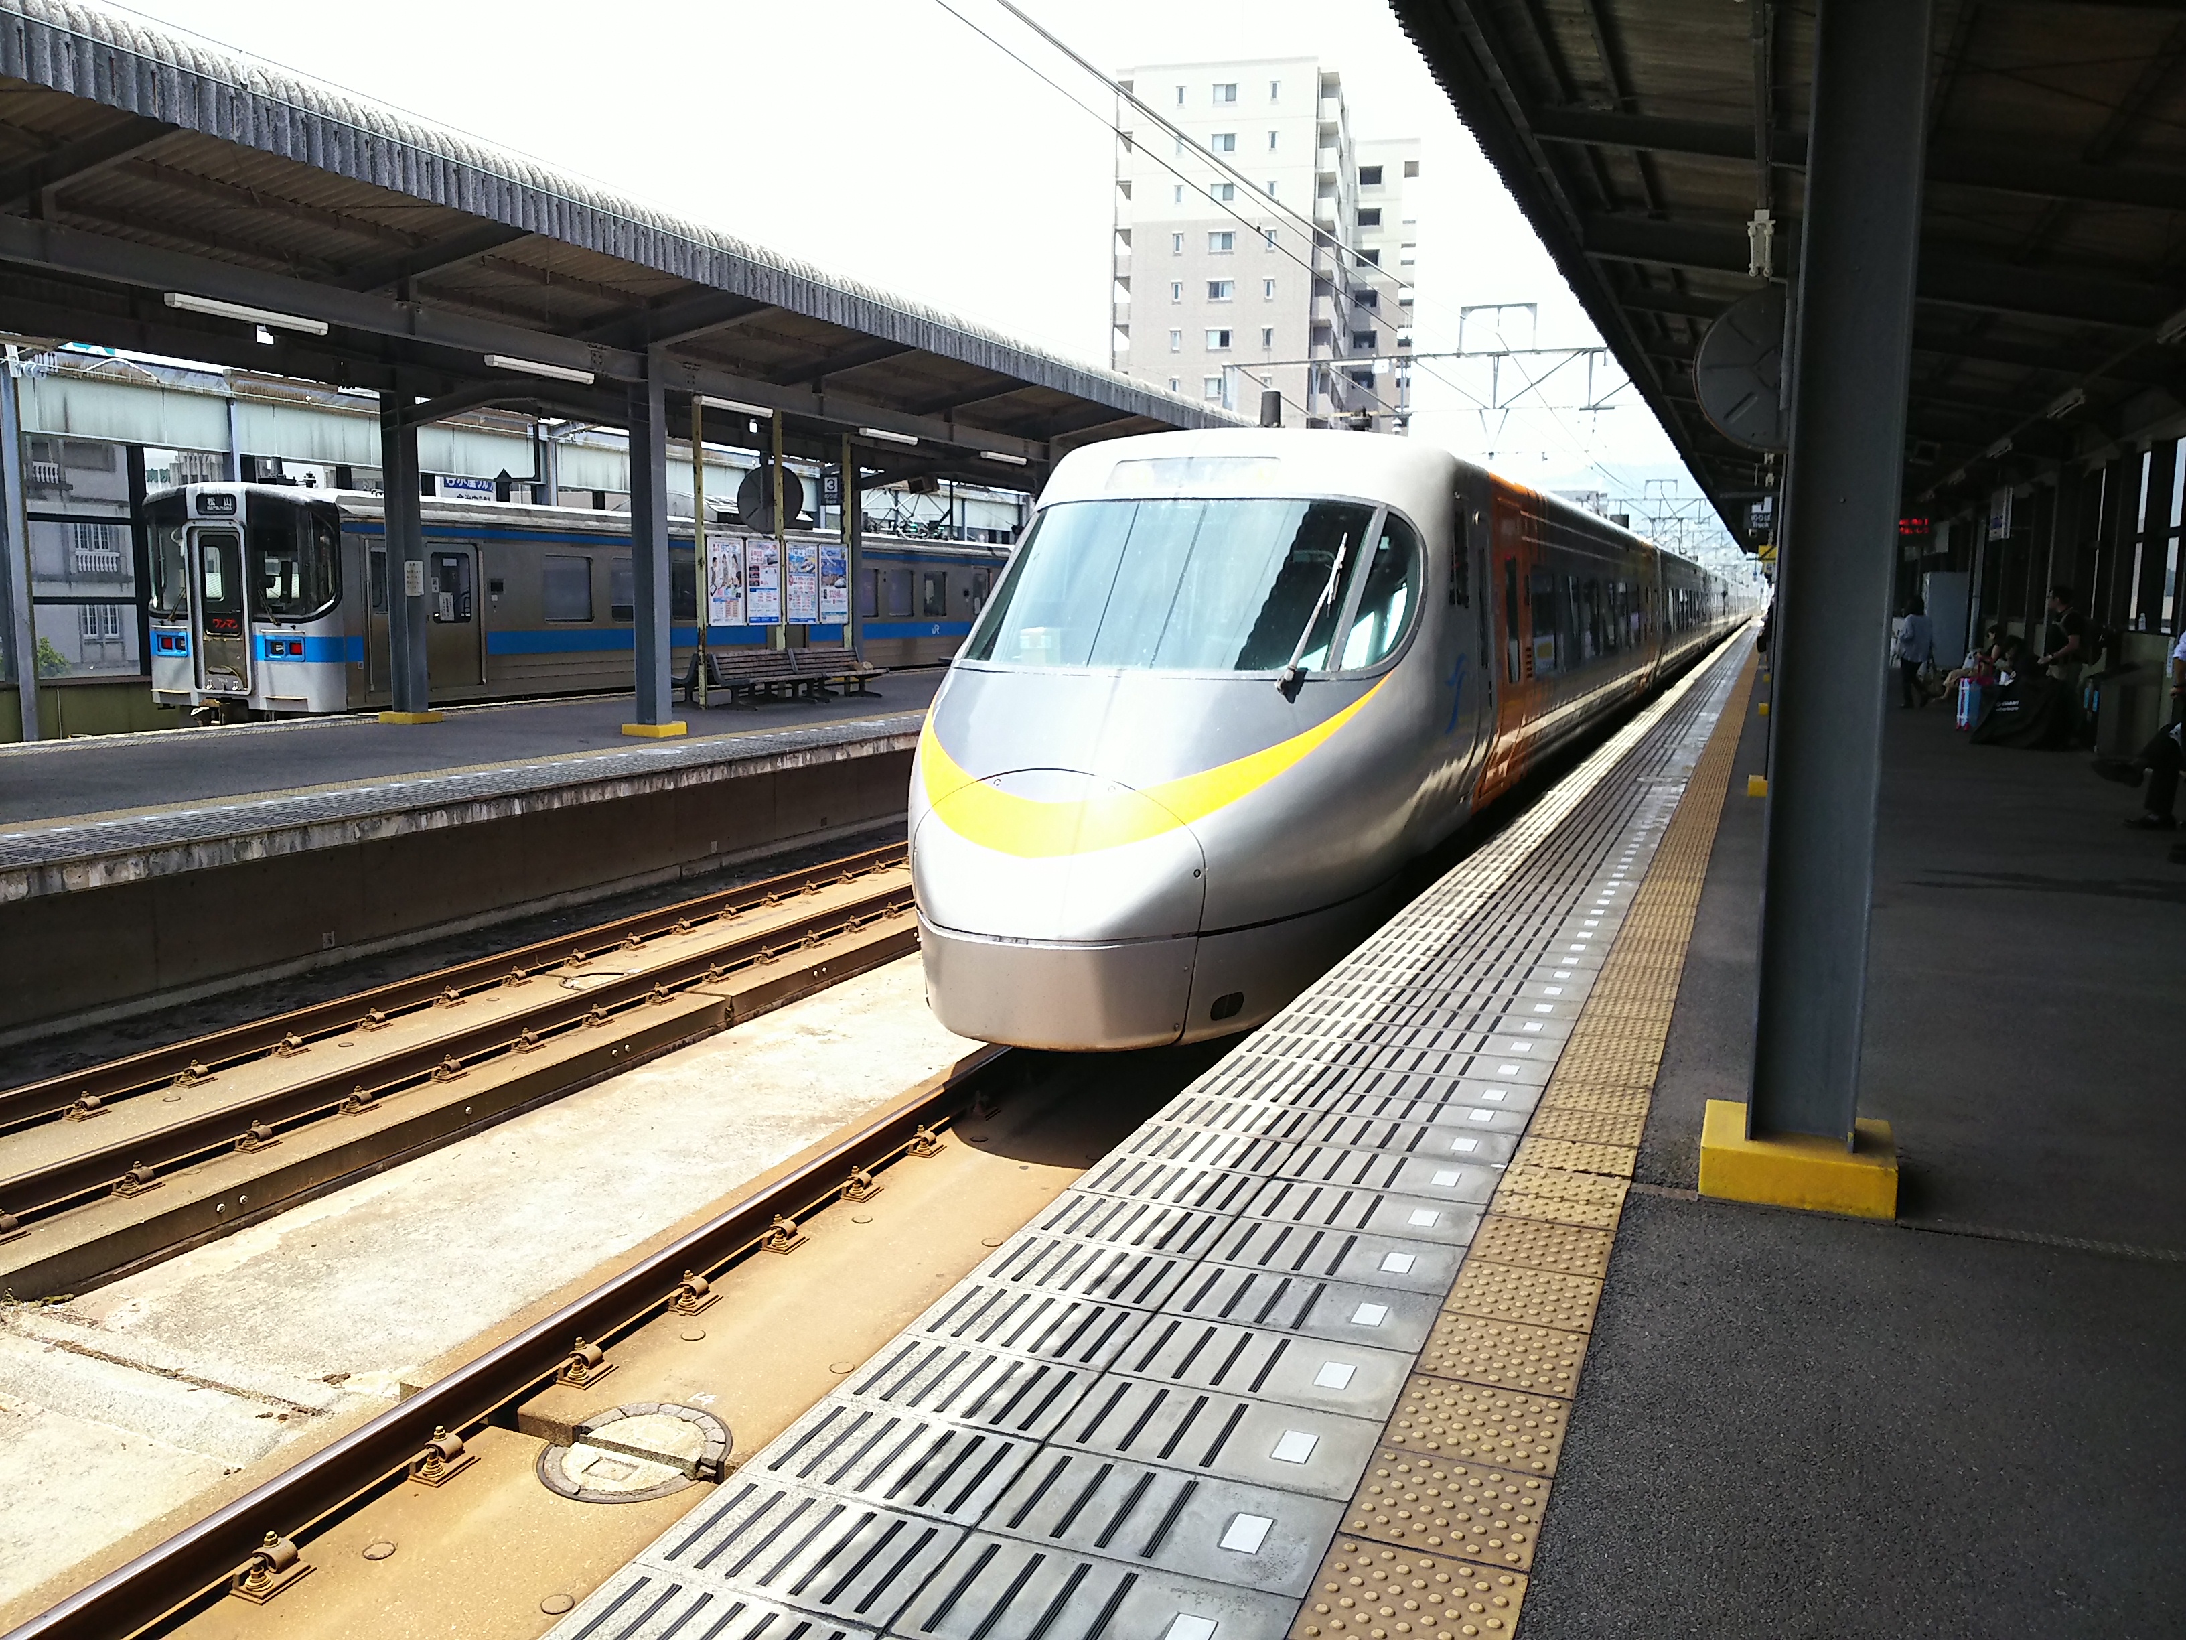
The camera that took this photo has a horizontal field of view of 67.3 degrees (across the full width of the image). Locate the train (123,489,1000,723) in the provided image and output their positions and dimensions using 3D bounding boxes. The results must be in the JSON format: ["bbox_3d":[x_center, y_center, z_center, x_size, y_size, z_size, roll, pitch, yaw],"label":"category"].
[{"bbox_3d":[-6.655,-3.431,28.791,2.850,3.660,20.200,4,8,22],"label":"train"}]

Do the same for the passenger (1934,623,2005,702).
[{"bbox_3d":[11.373,-1.929,21.317,0.760,1.170,0.460,4,8,22],"label":"passenger"}]

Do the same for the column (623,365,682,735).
[{"bbox_3d":[-4.518,-2.742,16.855,0.400,3.760,0.400,4,8,22],"label":"column"}]

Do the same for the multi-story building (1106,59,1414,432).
[{"bbox_3d":[12.903,-30.514,114.772,18.600,34.600,28.000,2,8,11],"label":"multi-story building"}]

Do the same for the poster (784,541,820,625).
[{"bbox_3d":[-3.999,-3.262,22.699,0.030,1.100,0.800,4,8,22],"label":"poster"}]

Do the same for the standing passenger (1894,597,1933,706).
[{"bbox_3d":[11.652,-2.375,23.323,0.460,1.570,0.420,-5,10,-37],"label":"standing passenger"}]

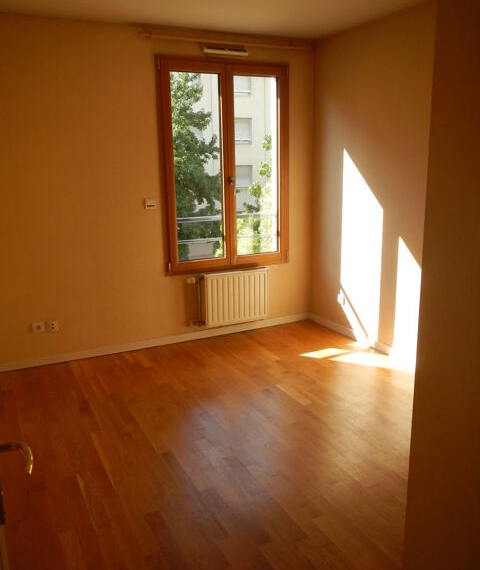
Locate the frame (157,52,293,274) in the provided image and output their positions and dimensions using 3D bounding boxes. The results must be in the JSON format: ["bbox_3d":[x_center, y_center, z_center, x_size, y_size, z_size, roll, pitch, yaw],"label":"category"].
[{"bbox_3d":[-0.107,-0.967,4.323,1.149,1.683,0.080,-7,16,-24],"label":"frame"}]

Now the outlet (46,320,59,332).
[{"bbox_3d":[-1.433,0.319,3.981,0.083,0.086,0.020,-7,16,-24],"label":"outlet"}]

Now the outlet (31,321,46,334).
[{"bbox_3d":[-1.527,0.323,3.937,0.085,0.085,0.020,-7,16,-24],"label":"outlet"}]

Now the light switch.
[{"bbox_3d":[-0.702,-0.638,4.090,0.085,0.085,0.022,-7,16,-24],"label":"light switch"}]

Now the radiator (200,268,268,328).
[{"bbox_3d":[-0.037,0.104,4.524,0.592,0.446,0.090,-7,16,-24],"label":"radiator"}]

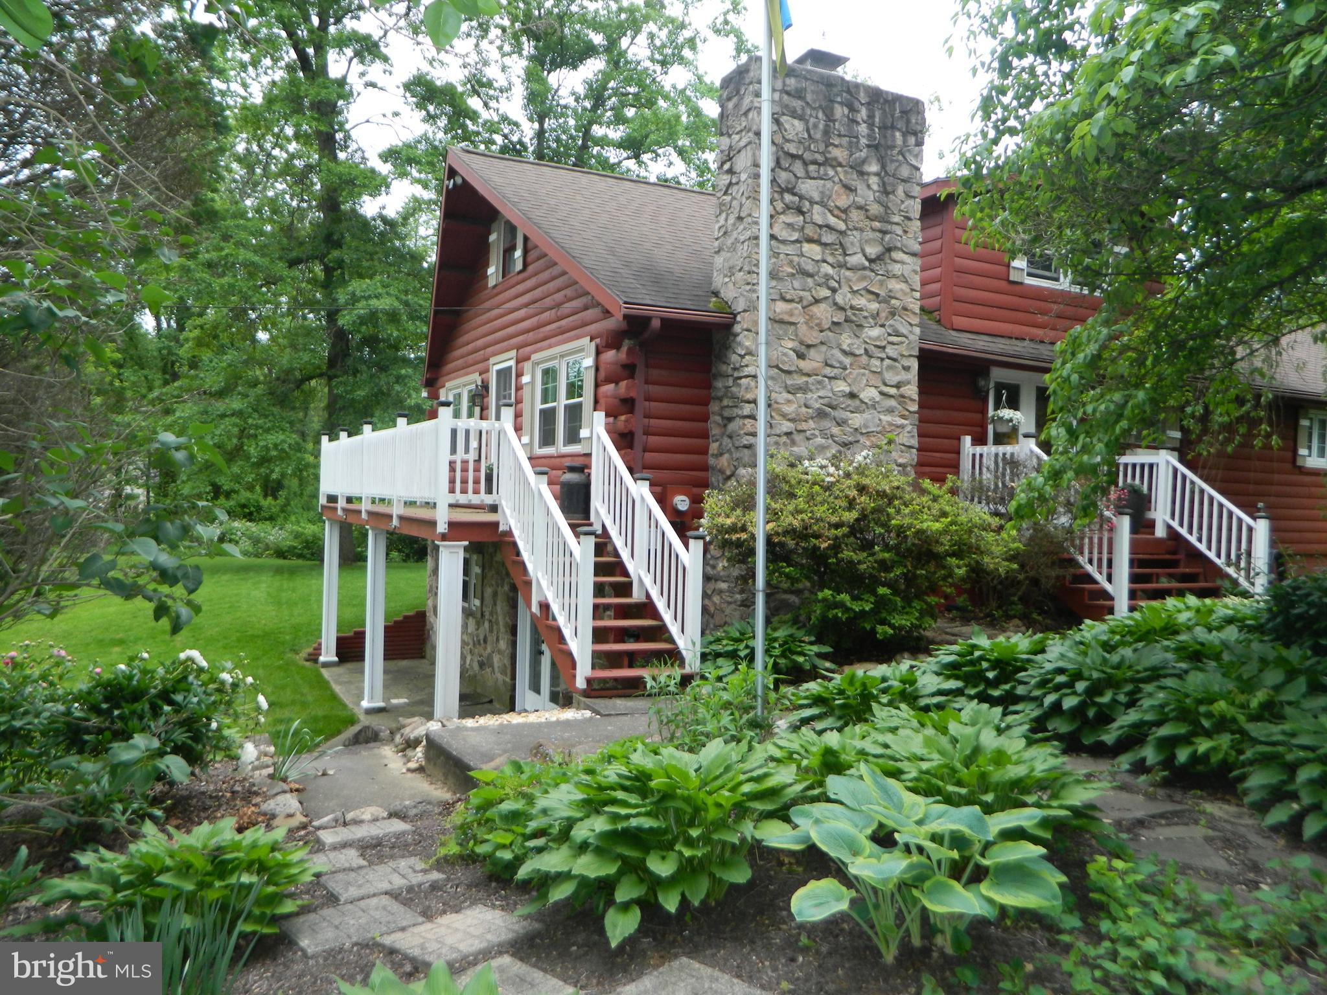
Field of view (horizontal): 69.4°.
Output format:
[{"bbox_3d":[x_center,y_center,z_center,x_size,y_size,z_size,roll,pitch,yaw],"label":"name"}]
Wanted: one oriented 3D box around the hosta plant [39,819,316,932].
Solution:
[{"bbox_3d":[-1.860,1.450,3.740,0.990,0.360,0.860,1,1,-26],"label":"hosta plant"}]

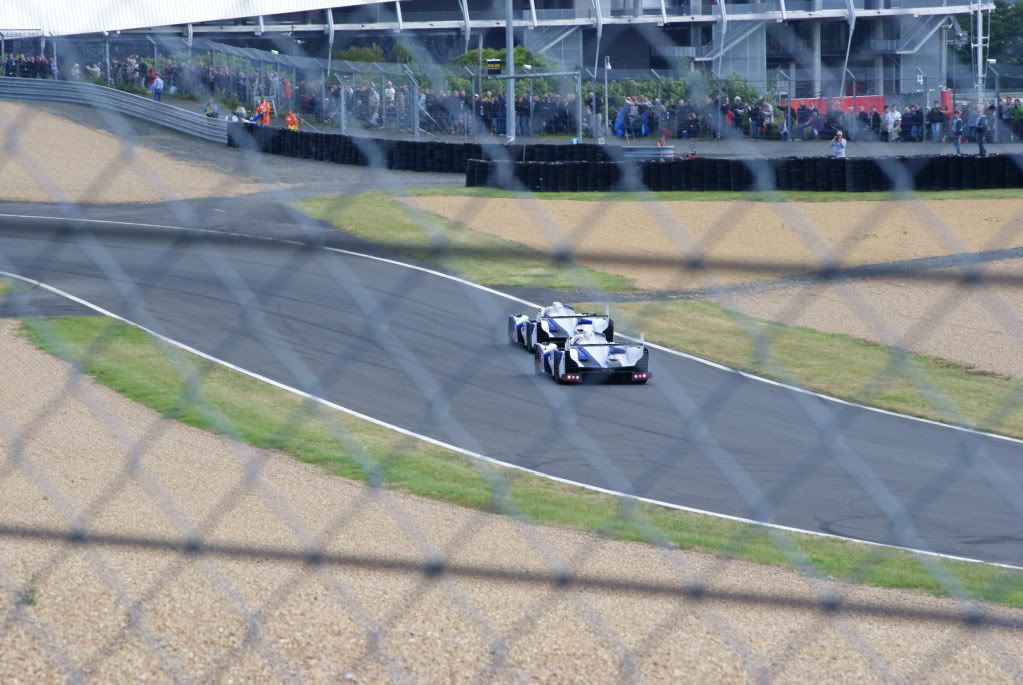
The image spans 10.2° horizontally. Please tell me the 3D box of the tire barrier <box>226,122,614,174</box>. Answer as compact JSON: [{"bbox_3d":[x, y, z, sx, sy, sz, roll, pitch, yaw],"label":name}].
[{"bbox_3d":[-6.000,-7.950,236.000,4.200,1.200,40.000,-1,3,-23],"label":"tire barrier"}]

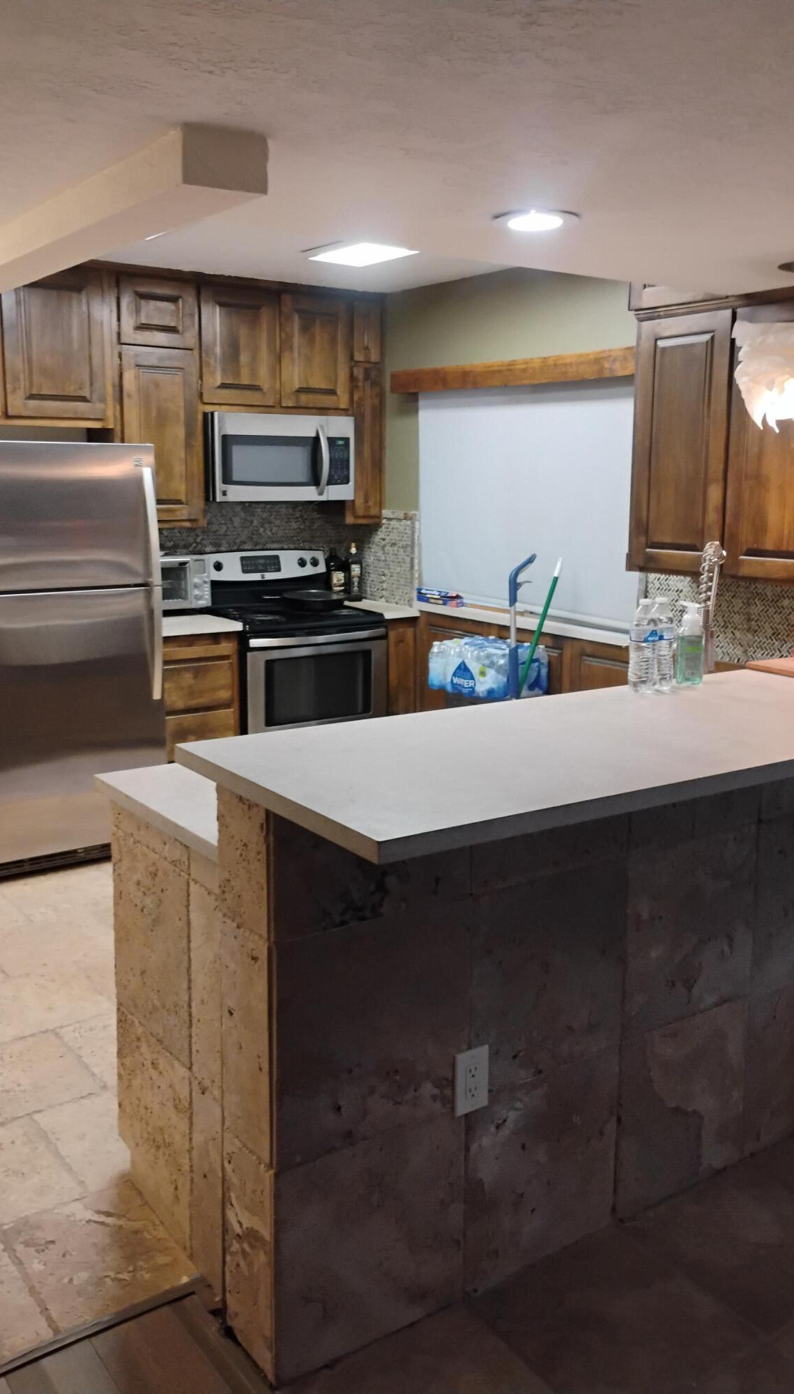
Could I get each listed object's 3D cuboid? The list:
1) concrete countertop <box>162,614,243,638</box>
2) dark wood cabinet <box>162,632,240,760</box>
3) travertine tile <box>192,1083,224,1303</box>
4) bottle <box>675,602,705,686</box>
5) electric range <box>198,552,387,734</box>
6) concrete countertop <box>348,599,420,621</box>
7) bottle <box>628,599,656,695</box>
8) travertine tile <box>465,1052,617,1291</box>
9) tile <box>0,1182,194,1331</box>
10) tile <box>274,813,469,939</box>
[{"bbox_3d":[-1.071,-0.333,5.198,0.475,0.032,0.625,-7,12,-34],"label":"concrete countertop"},{"bbox_3d":[-1.040,0.115,5.224,0.390,0.880,0.600,-7,13,-34],"label":"dark wood cabinet"},{"bbox_3d":[-0.358,0.935,2.161,0.015,0.405,0.143,-7,13,-34],"label":"travertine tile"},{"bbox_3d":[0.718,-0.135,2.767,0.070,0.192,0.068,-5,11,-28],"label":"bottle"},{"bbox_3d":[-0.527,-0.080,5.550,0.762,1.200,0.700,-7,12,-34],"label":"electric range"},{"bbox_3d":[-0.138,-0.446,5.780,0.240,0.035,0.610,-7,13,-34],"label":"concrete countertop"},{"bbox_3d":[0.572,-0.116,2.612,0.065,0.208,0.065,-7,12,-34],"label":"bottle"},{"bbox_3d":[0.301,0.952,2.308,0.413,0.419,0.015,-7,13,-34],"label":"travertine tile"},{"bbox_3d":[-0.606,1.126,2.283,0.285,0.014,0.355,-7,12,-34],"label":"tile"},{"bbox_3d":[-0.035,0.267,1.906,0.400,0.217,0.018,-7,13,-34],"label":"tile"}]

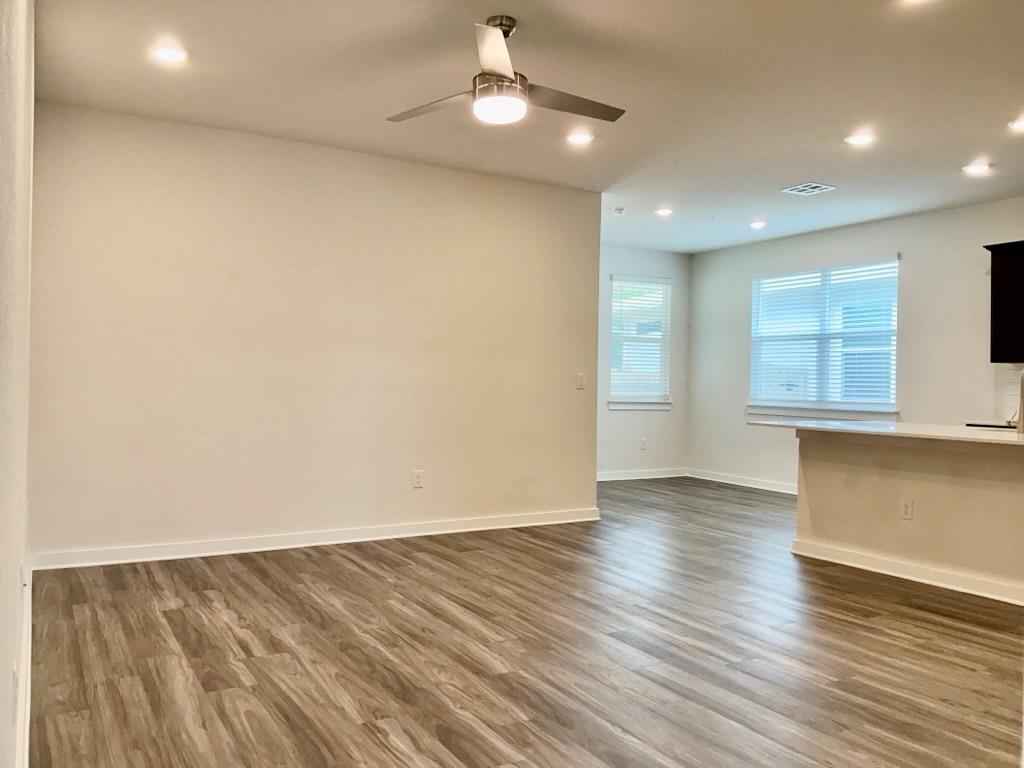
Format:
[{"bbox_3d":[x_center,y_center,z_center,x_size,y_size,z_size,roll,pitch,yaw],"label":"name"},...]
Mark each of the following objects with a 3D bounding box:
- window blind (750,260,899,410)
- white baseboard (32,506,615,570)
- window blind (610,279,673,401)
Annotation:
[{"bbox_3d":[3.170,-0.486,8.295,0.060,1.464,1.809,1,0,-30],"label":"window blind"},{"bbox_3d":[-1.031,1.066,5.717,4.123,0.110,0.020,1,0,-30],"label":"white baseboard"},{"bbox_3d":[1.561,-0.527,9.612,0.918,1.506,0.060,1,0,-30],"label":"window blind"}]

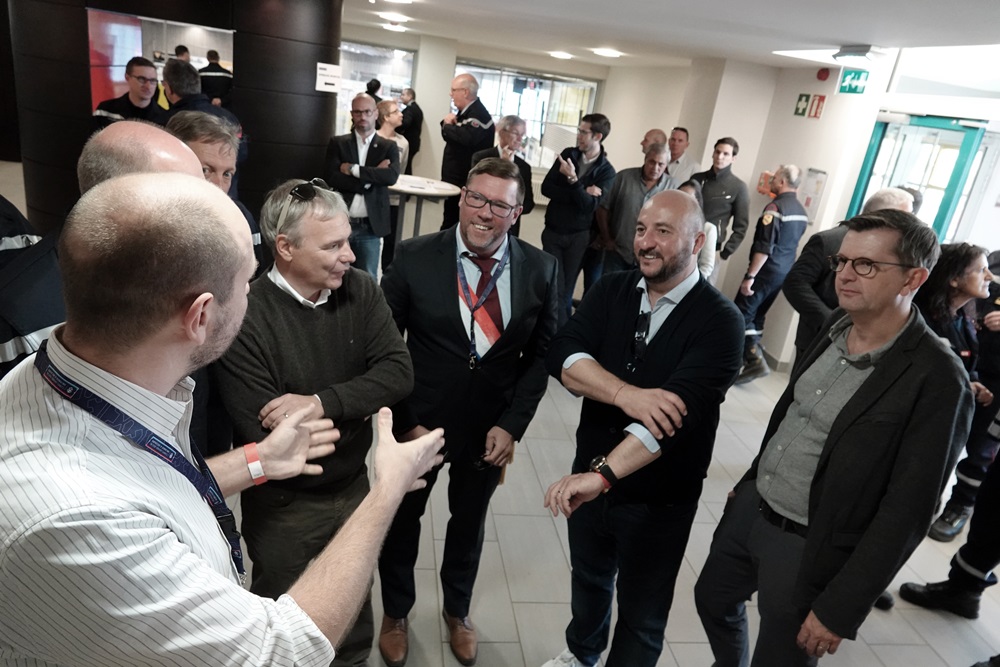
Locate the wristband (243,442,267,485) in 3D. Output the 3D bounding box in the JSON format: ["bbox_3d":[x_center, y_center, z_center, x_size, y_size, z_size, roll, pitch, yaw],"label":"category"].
[{"bbox_3d":[-0.406,0.215,1.100,0.021,0.066,0.052,-15,-5,-27],"label":"wristband"}]

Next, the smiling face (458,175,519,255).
[{"bbox_3d":[-0.026,-0.315,1.750,0.155,0.205,0.140,21,21,8],"label":"smiling face"}]

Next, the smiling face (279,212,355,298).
[{"bbox_3d":[-0.411,-0.179,1.500,0.145,0.195,0.150,14,20,8],"label":"smiling face"}]

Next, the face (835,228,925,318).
[{"bbox_3d":[0.891,-0.144,1.580,0.150,0.205,0.155,4,20,-13],"label":"face"}]

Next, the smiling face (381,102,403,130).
[{"bbox_3d":[-0.862,-1.725,5.300,0.150,0.200,0.145,6,19,5],"label":"smiling face"}]

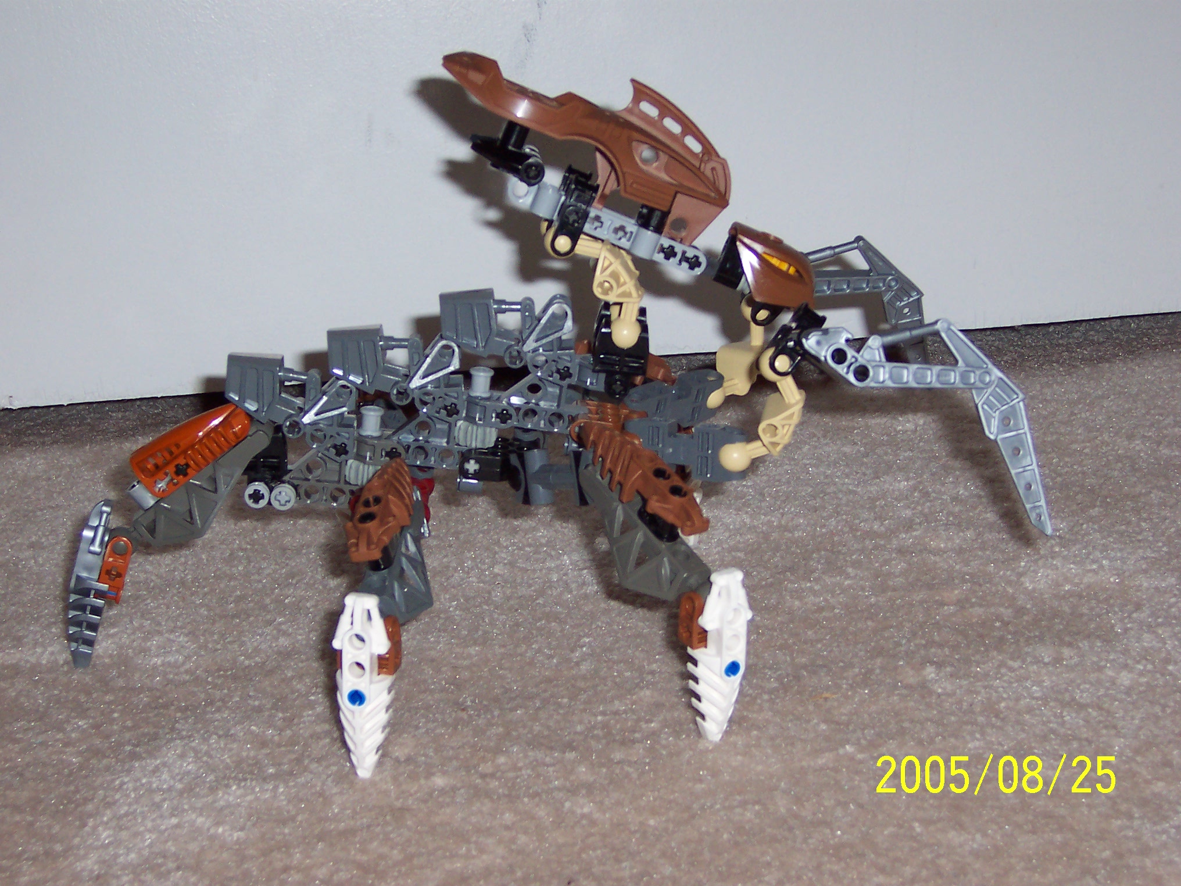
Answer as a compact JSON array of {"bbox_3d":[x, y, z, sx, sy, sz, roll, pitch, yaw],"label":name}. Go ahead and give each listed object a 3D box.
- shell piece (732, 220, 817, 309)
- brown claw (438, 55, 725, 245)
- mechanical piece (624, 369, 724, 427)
[{"bbox_3d":[0.055,-0.053,0.857,0.030,0.020,0.025,18,13,-12],"label":"shell piece"},{"bbox_3d":[-0.001,-0.092,0.845,0.094,0.037,0.026,24,13,-13],"label":"brown claw"},{"bbox_3d":[0.026,-0.014,0.872,0.035,0.017,0.013,-15,47,-30],"label":"mechanical piece"}]

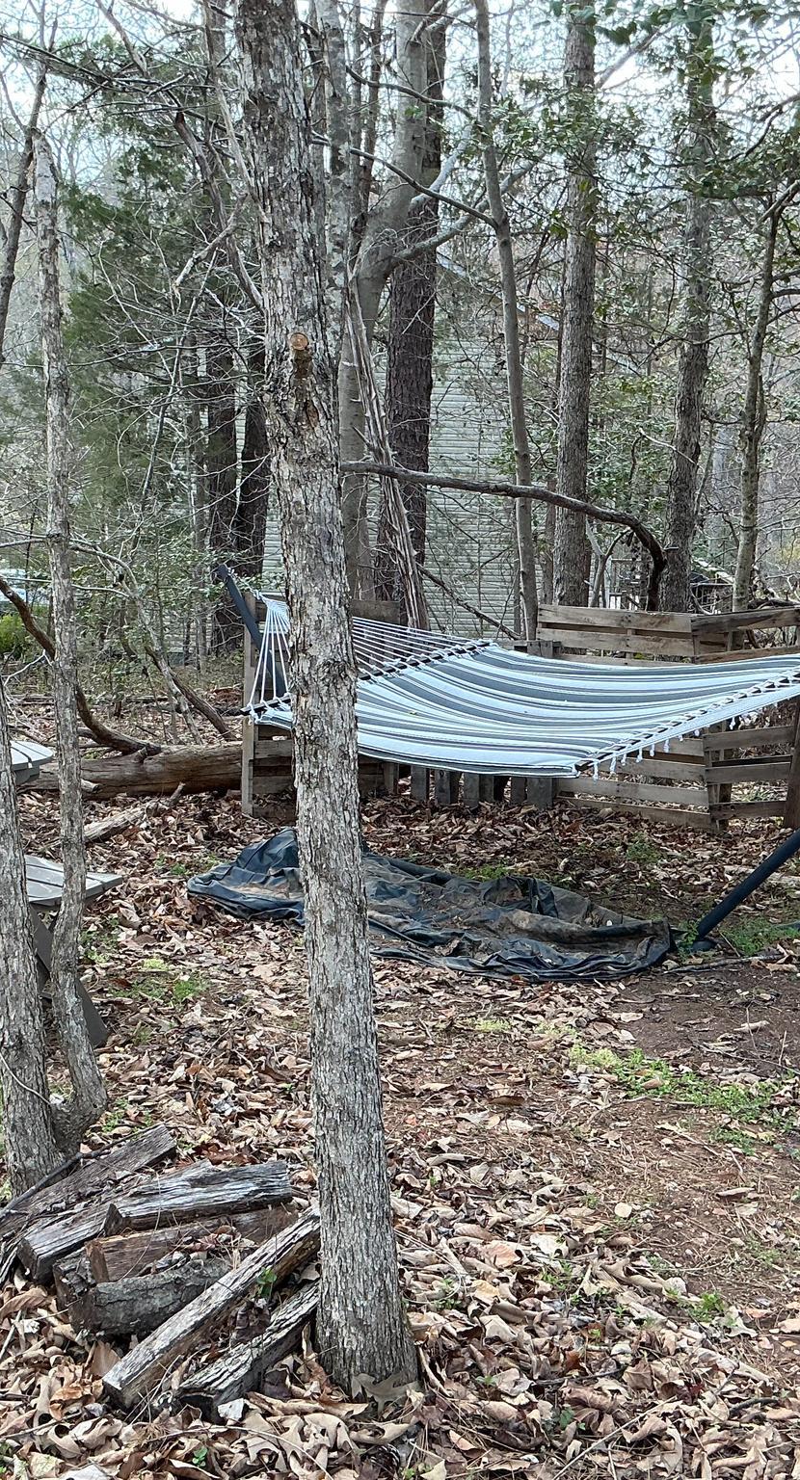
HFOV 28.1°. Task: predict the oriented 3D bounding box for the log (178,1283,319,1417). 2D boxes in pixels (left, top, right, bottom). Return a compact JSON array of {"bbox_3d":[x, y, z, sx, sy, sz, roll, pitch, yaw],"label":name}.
[{"bbox_3d":[-0.212,0.939,2.558,0.085,0.075,0.380,4,8,29],"label":"log"}]

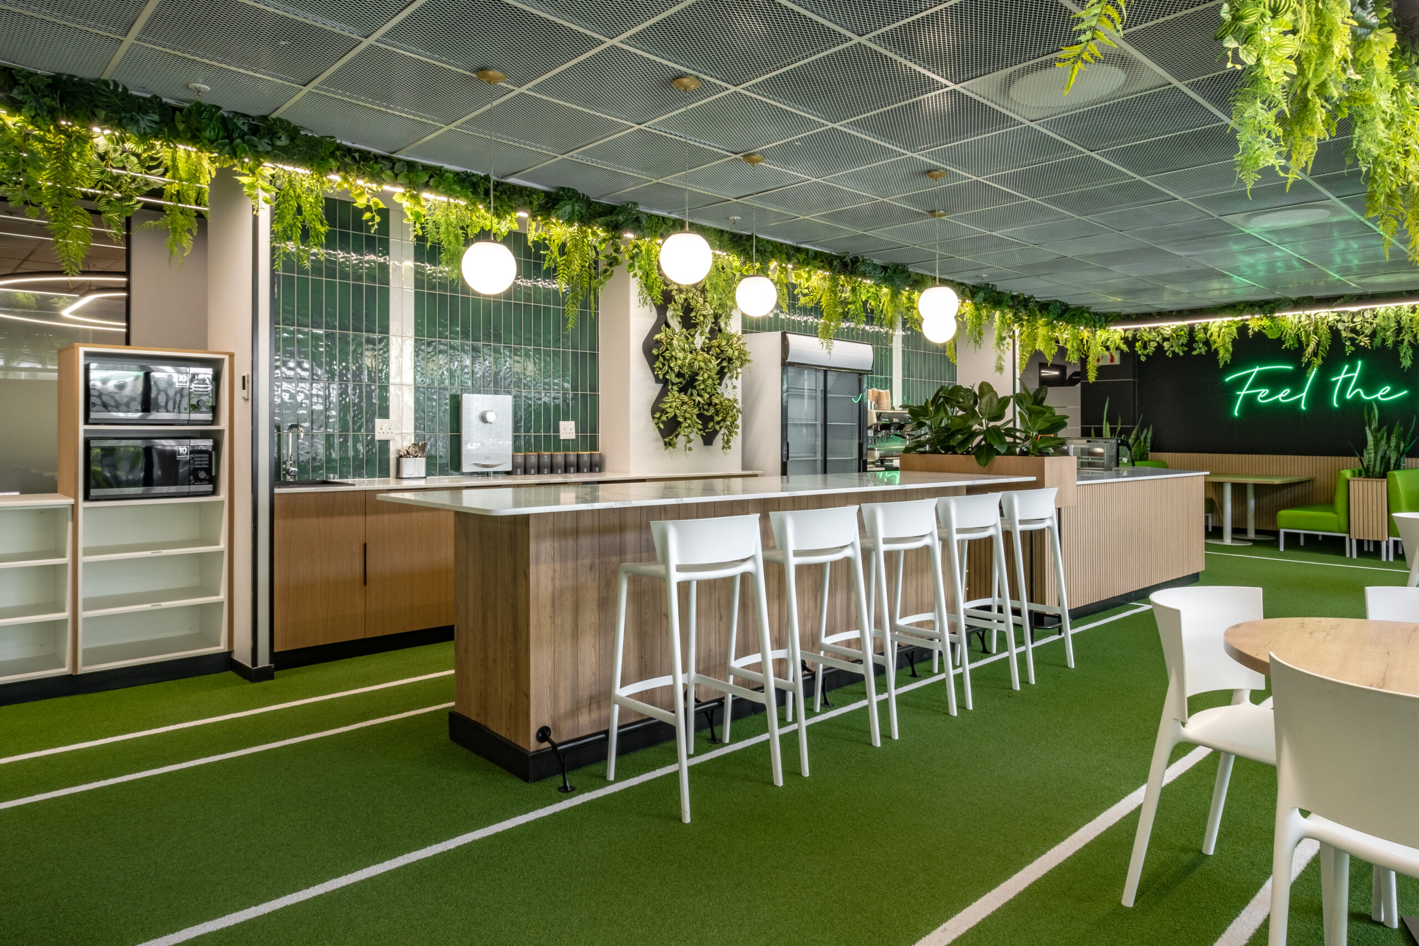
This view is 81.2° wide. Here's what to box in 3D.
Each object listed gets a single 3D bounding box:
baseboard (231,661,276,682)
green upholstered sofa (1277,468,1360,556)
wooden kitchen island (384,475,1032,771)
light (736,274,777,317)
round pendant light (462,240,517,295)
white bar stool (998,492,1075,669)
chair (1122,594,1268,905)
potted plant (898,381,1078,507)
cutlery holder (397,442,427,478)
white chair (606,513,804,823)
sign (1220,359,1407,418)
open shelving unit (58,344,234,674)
[{"bbox_3d":[-2.293,0.981,4.165,0.105,0.070,0.320,-2,3,-43],"label":"baseboard"},{"bbox_3d":[7.213,0.421,9.604,1.600,0.930,0.660,-2,3,-43],"label":"green upholstered sofa"},{"bbox_3d":[0.348,0.550,4.361,3.805,0.962,0.940,-2,3,-43],"label":"wooden kitchen island"},{"bbox_3d":[0.228,-0.868,4.054,0.205,0.210,0.205,1,2,0],"label":"light"},{"bbox_3d":[-0.839,-0.783,3.157,0.205,0.210,0.205,1,2,0],"label":"round pendant light"},{"bbox_3d":[1.630,0.568,4.420,0.500,0.945,0.470,-2,3,-43],"label":"white bar stool"},{"bbox_3d":[1.406,0.730,2.096,0.530,0.800,0.480,-1,3,-36],"label":"chair"},{"bbox_3d":[1.888,-0.195,5.683,0.560,0.775,1.090,-2,3,-43],"label":"potted plant"},{"bbox_3d":[-1.855,-0.078,5.186,0.165,0.227,0.100,-2,3,-43],"label":"cutlery holder"},{"bbox_3d":[-0.056,0.613,2.886,0.500,0.945,0.465,-2,3,-43],"label":"white chair"},{"bbox_3d":[7.611,-1.053,10.465,0.050,0.645,1.910,-2,3,-43],"label":"sign"},{"bbox_3d":[-2.824,0.155,4.174,0.640,1.516,0.470,-2,3,-43],"label":"open shelving unit"}]

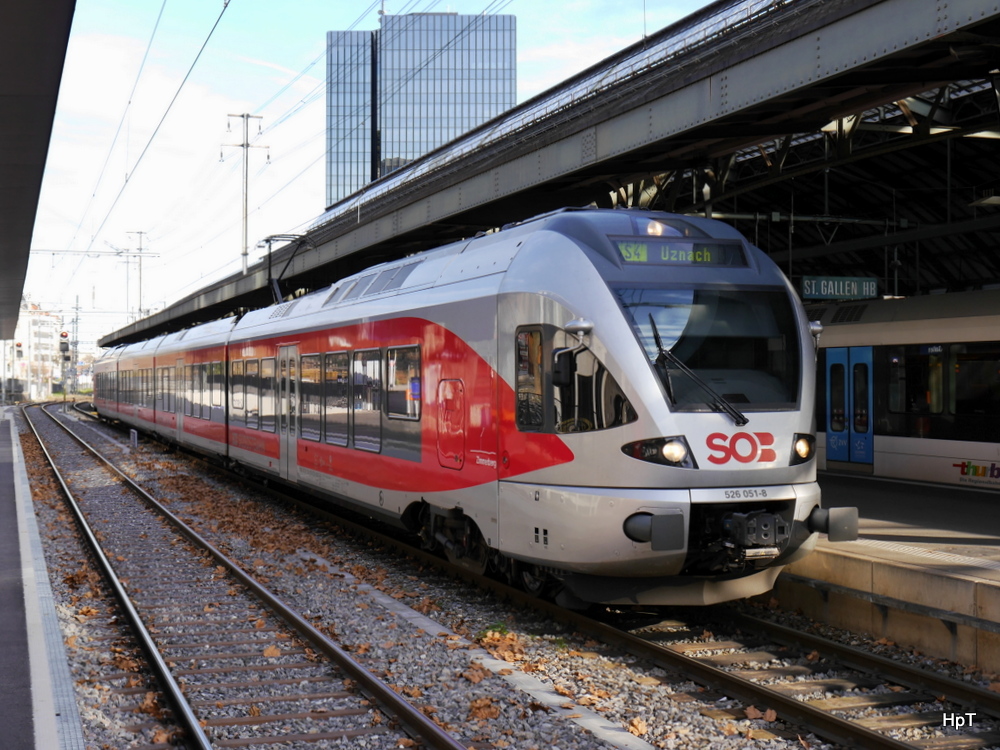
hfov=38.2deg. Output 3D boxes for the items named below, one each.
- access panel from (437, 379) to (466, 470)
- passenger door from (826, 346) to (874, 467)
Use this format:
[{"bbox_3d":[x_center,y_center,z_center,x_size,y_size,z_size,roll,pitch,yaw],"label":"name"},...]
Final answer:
[{"bbox_3d":[-0.541,0.547,16.253,0.060,1.000,1.022,0,0,-19],"label":"access panel"},{"bbox_3d":[6.553,0.567,27.017,0.100,2.200,1.562,0,0,-19],"label":"passenger door"}]

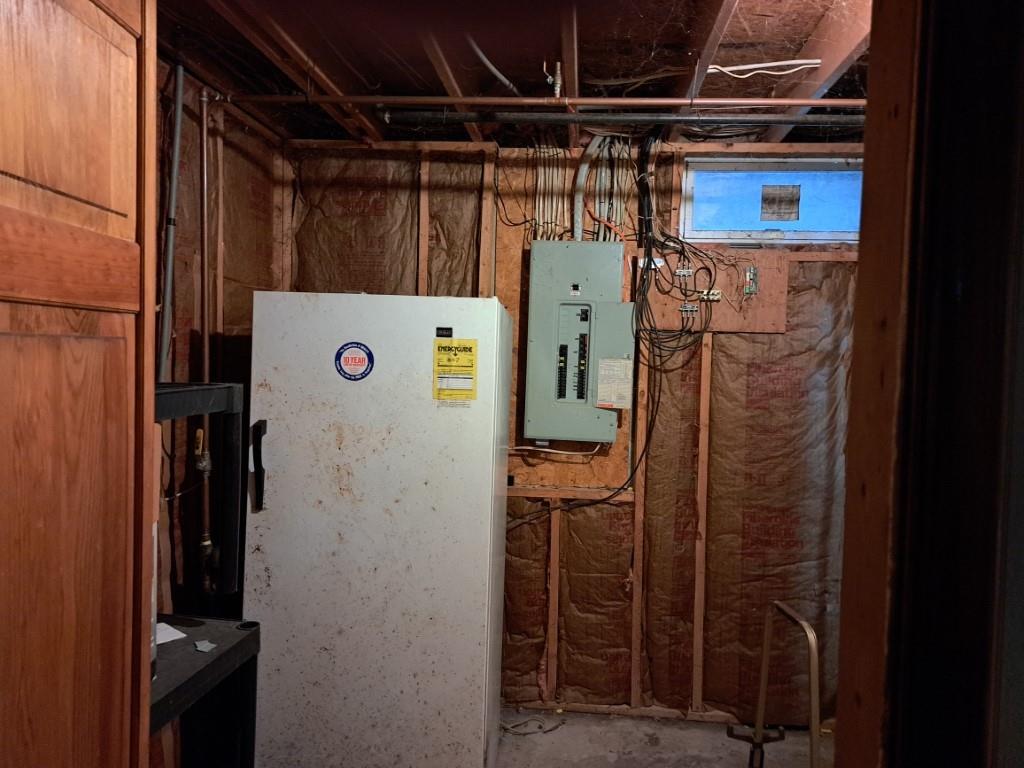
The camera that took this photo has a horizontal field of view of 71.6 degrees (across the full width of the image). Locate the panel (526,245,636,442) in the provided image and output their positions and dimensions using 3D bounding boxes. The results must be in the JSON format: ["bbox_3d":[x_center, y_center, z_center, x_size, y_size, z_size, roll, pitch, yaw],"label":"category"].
[{"bbox_3d":[0.296,-0.178,3.035,0.450,0.840,0.110,1,3,5],"label":"panel"}]

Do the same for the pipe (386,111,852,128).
[{"bbox_3d":[0.464,-0.948,2.549,1.880,0.048,0.048,2,3,5],"label":"pipe"}]

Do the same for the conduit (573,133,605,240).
[{"bbox_3d":[0.328,-0.826,3.005,0.130,0.440,0.060,1,3,5],"label":"conduit"}]

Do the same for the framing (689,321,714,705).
[{"bbox_3d":[0.804,0.570,3.043,0.038,1.670,0.089,1,3,5],"label":"framing"}]

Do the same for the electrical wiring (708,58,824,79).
[{"bbox_3d":[0.822,-1.033,2.321,0.375,0.050,0.035,1,3,5],"label":"electrical wiring"}]

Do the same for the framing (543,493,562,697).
[{"bbox_3d":[0.187,0.940,3.119,0.038,0.890,0.089,1,3,5],"label":"framing"}]

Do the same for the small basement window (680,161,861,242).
[{"bbox_3d":[1.113,-0.766,2.976,0.785,0.350,0.085,1,3,5],"label":"small basement window"}]

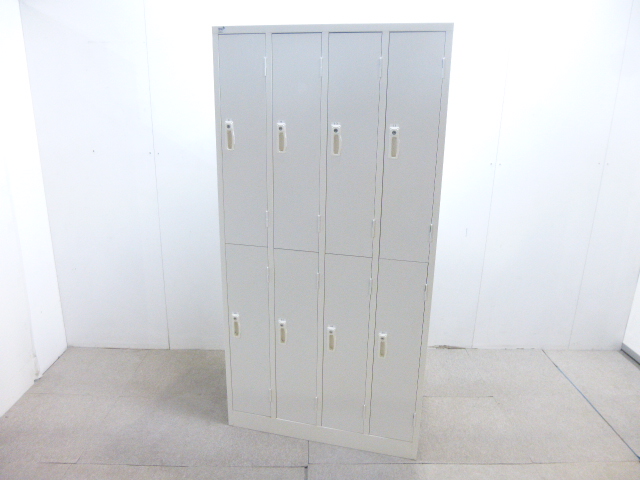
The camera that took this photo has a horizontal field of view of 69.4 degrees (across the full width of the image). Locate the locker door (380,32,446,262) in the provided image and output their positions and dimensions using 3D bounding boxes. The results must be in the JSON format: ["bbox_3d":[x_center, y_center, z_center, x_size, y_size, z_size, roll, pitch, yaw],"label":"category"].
[{"bbox_3d":[0.338,-0.324,1.728,0.195,0.843,0.030,5,16,13],"label":"locker door"}]

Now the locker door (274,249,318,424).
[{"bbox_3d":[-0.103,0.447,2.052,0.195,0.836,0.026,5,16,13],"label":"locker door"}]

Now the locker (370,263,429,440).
[{"bbox_3d":[0.324,0.478,1.956,0.192,0.836,0.035,5,16,13],"label":"locker"}]

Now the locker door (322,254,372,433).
[{"bbox_3d":[0.110,0.460,2.007,0.195,0.836,0.035,5,16,13],"label":"locker door"}]

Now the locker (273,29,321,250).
[{"bbox_3d":[-0.090,-0.363,1.831,0.195,0.838,0.035,5,16,13],"label":"locker"}]

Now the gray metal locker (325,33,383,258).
[{"bbox_3d":[0.124,-0.345,1.780,0.195,0.838,0.035,5,16,13],"label":"gray metal locker"}]

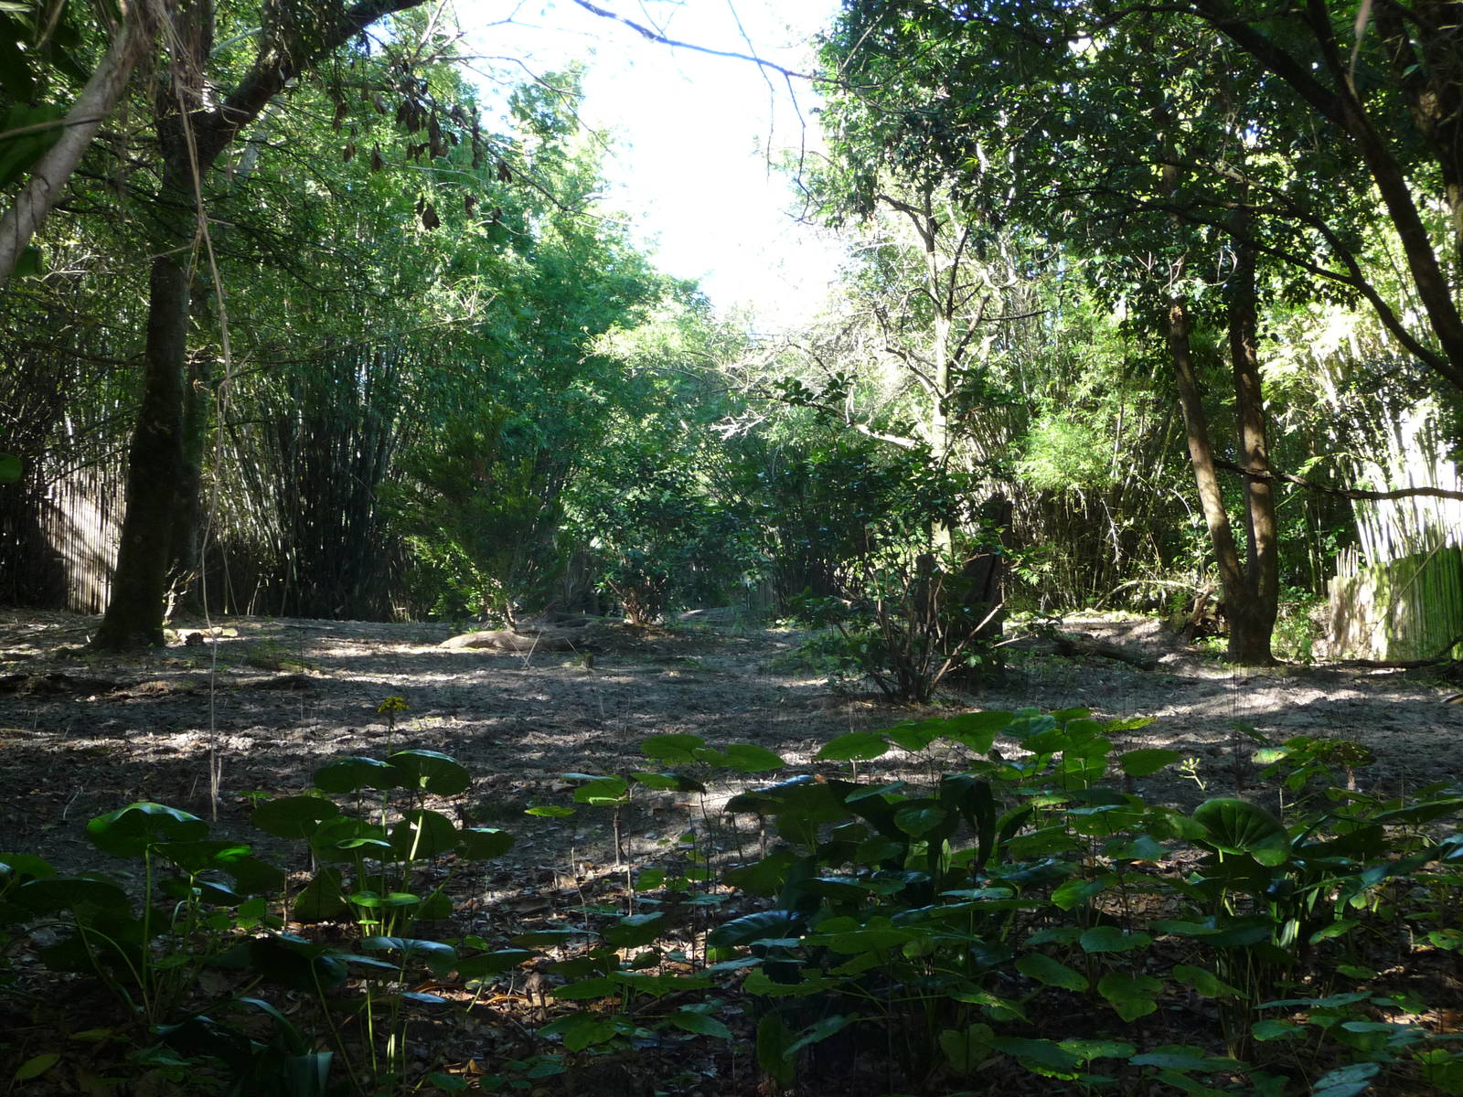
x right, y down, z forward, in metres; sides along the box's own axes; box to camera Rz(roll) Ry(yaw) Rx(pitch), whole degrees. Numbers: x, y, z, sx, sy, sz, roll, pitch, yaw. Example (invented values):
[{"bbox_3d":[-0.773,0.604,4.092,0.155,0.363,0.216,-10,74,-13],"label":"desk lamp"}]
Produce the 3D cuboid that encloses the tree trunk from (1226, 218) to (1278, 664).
[{"bbox_3d":[4.584,-0.951,16.000,0.440,3.920,0.420,0,1,0],"label":"tree trunk"}]

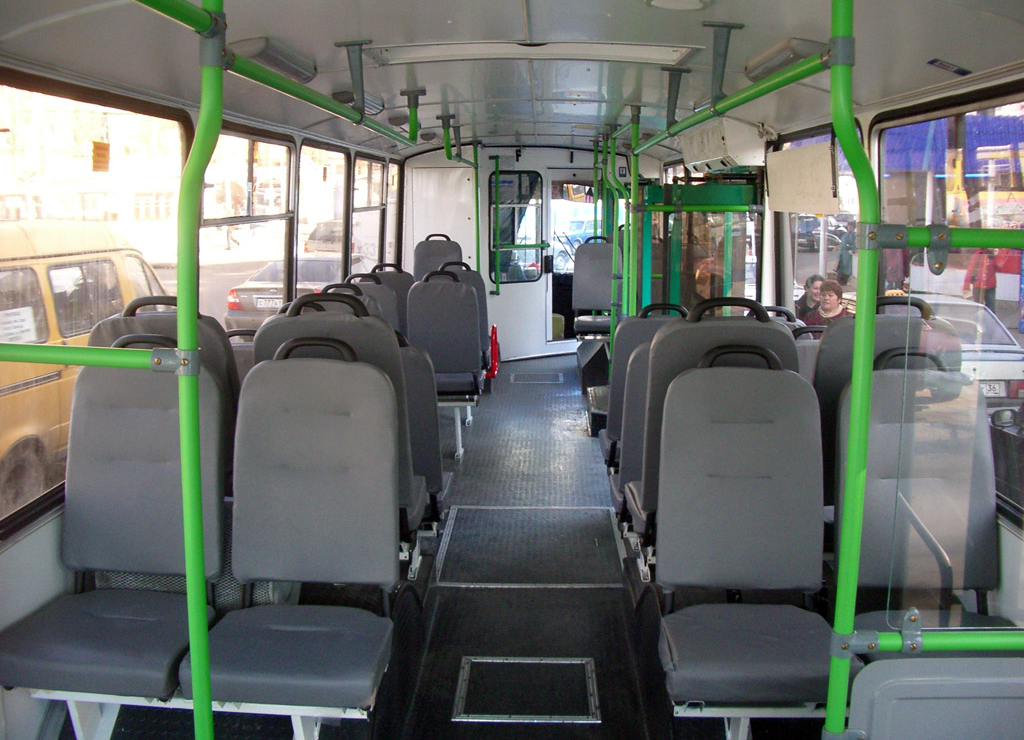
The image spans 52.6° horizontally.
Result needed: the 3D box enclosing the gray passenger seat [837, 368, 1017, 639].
[{"bbox_3d":[0.980,0.328,2.387,0.420,0.730,0.540,1,10,1],"label":"gray passenger seat"}]

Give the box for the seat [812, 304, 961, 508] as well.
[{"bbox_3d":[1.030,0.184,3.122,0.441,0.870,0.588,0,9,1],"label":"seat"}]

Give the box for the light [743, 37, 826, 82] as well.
[{"bbox_3d":[0.768,-0.852,2.898,0.122,0.056,0.599,8,10,0],"label":"light"}]

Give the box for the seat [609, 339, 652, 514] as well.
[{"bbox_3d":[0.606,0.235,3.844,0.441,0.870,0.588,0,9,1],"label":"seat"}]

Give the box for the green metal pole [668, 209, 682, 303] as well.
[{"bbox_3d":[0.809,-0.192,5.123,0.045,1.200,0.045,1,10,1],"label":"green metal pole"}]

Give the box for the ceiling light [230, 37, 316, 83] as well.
[{"bbox_3d":[-0.697,-0.891,2.989,0.140,0.075,0.580,1,10,1],"label":"ceiling light"}]

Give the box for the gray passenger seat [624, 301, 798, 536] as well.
[{"bbox_3d":[0.562,0.138,2.902,0.420,0.730,0.570,1,10,1],"label":"gray passenger seat"}]

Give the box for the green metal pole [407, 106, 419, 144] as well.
[{"bbox_3d":[-0.403,-0.989,4.197,0.041,0.157,0.046,0,10,1],"label":"green metal pole"}]

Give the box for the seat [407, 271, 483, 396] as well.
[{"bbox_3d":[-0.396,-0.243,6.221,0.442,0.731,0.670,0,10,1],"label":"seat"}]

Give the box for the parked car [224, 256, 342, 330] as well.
[{"bbox_3d":[-3.086,-1.294,17.377,1.800,1.470,4.800,2,10,8],"label":"parked car"}]

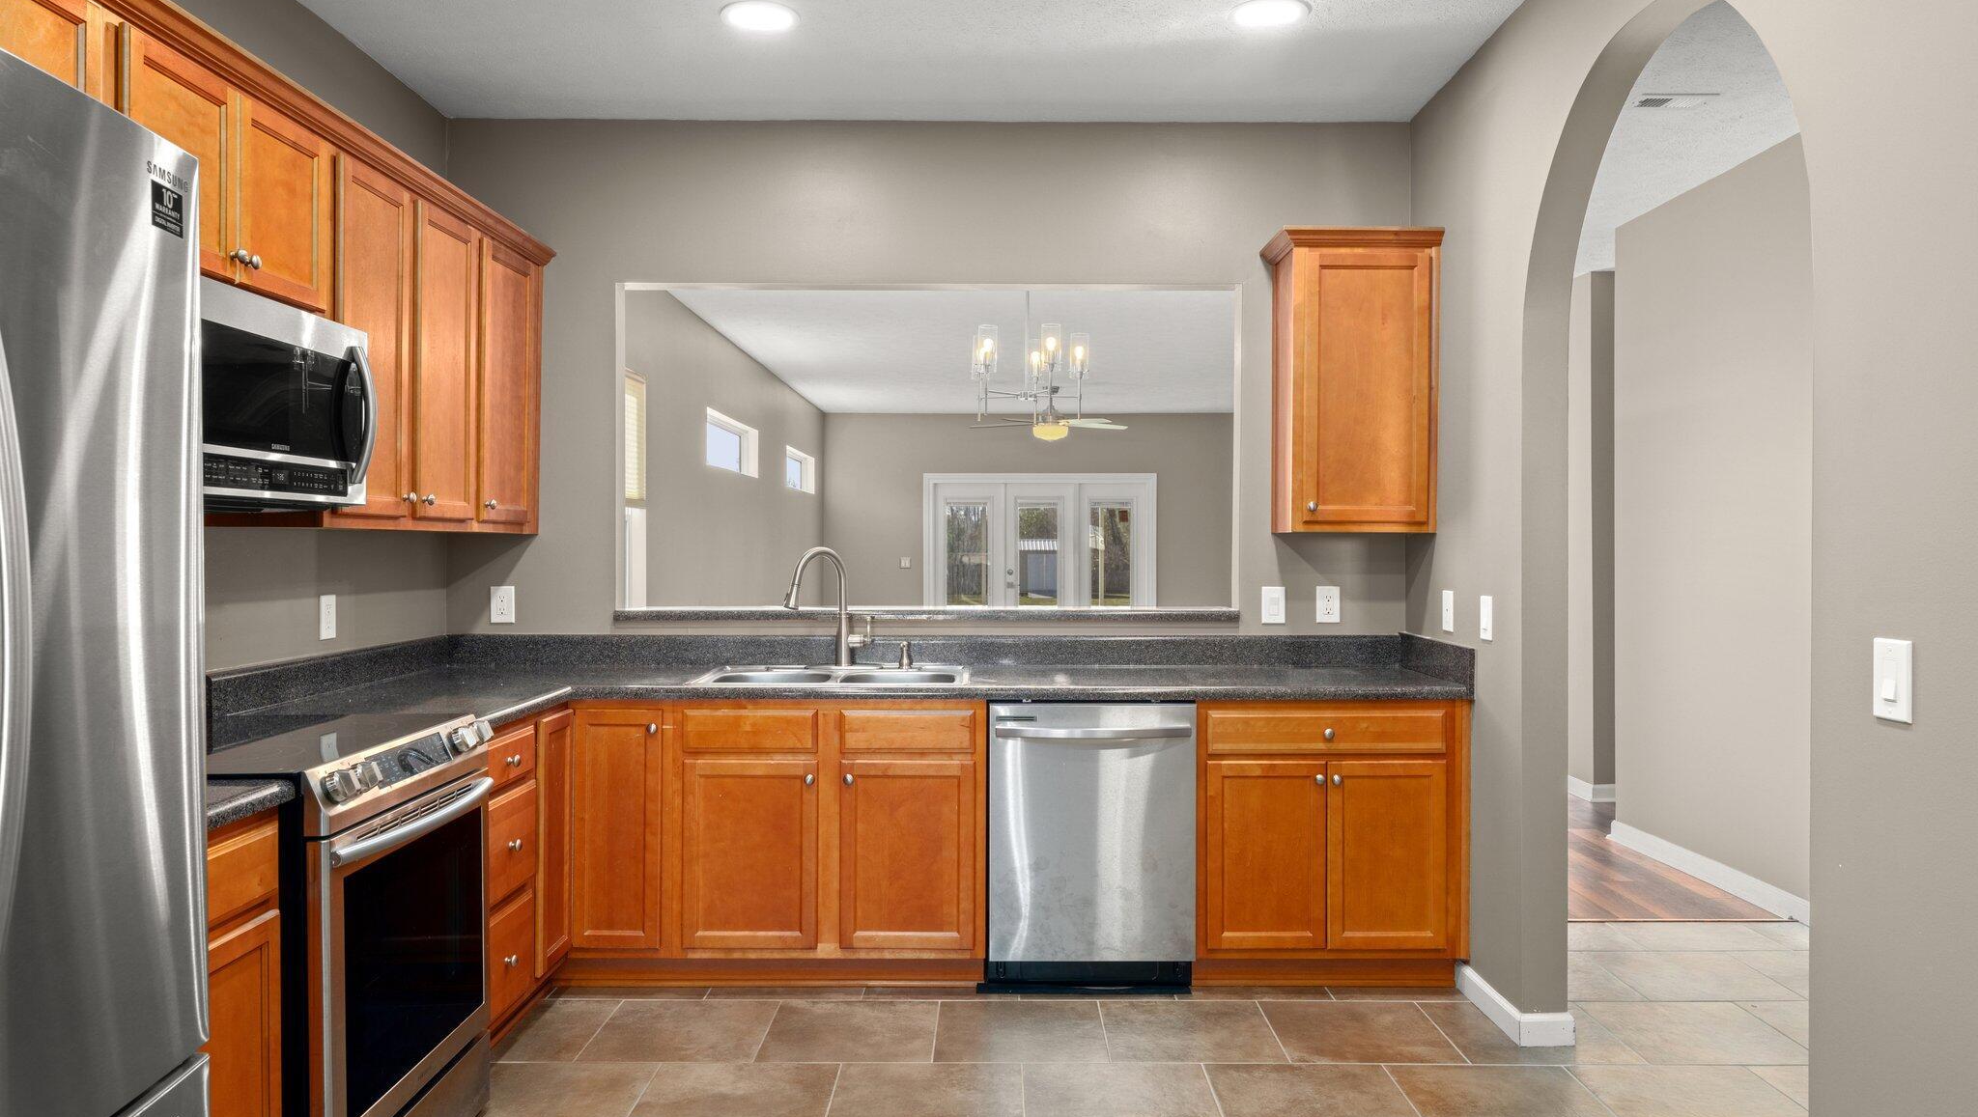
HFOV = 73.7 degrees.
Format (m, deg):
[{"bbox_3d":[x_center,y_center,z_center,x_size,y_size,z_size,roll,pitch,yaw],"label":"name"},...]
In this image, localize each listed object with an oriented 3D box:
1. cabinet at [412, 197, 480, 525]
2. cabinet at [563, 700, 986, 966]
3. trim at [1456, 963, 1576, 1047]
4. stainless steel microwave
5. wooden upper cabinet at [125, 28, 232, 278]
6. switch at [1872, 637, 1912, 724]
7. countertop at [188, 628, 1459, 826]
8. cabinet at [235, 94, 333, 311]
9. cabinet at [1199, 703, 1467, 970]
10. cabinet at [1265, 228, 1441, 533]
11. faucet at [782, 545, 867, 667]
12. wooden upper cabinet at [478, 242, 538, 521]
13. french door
[{"bbox_3d":[-1.678,-0.538,3.708,0.334,0.894,0.452,0,1,0],"label":"cabinet"},{"bbox_3d":[-0.624,0.806,4.155,1.237,0.788,0.615,0,1,0],"label":"cabinet"},{"bbox_3d":[1.492,1.257,3.753,0.171,0.090,0.477,0,1,0],"label":"trim"},{"bbox_3d":[-1.629,-0.312,2.673,0.437,0.422,0.759,0,1,0],"label":"stainless steel microwave"},{"bbox_3d":[-1.683,-0.750,2.495,0.334,0.427,0.354,0,1,0],"label":"wooden upper cabinet"},{"bbox_3d":[1.400,0.188,2.046,0.012,0.124,0.081,0,1,0],"label":"switch"},{"bbox_3d":[-0.211,0.347,3.156,3.233,0.152,2.603,0,1,0],"label":"countertop"},{"bbox_3d":[-1.662,-0.743,2.803,0.329,0.400,0.385,0,1,0],"label":"cabinet"},{"bbox_3d":[1.006,0.810,4.152,0.792,0.791,0.615,0,1,0],"label":"cabinet"},{"bbox_3d":[1.182,-0.558,4.310,0.487,0.955,0.354,0,1,0],"label":"cabinet"},{"bbox_3d":[-0.531,0.162,4.283,0.260,0.397,0.130,0,1,-38],"label":"faucet"},{"bbox_3d":[-1.676,-0.542,4.188,0.334,0.899,0.487,0,1,0],"label":"wooden upper cabinet"},{"bbox_3d":[0.573,0.104,14.679,2.577,2.083,0.151,0,1,0],"label":"french door"}]

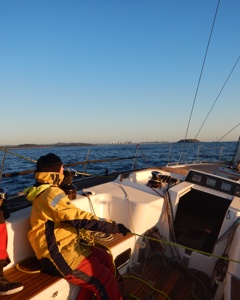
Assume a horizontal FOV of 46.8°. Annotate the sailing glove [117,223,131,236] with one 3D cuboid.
[{"bbox_3d":[0.029,0.615,2.150,0.110,0.090,0.090,21,-11,-30],"label":"sailing glove"}]

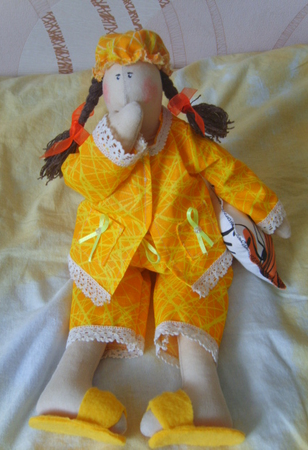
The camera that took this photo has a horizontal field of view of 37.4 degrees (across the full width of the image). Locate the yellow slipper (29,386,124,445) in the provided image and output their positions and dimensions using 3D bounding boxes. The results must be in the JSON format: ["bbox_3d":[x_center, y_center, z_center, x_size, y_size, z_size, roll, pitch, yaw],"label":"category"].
[{"bbox_3d":[-0.080,0.201,0.475,0.096,0.045,0.046,2,60,15],"label":"yellow slipper"}]

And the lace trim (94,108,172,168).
[{"bbox_3d":[-0.028,-0.111,0.570,0.094,0.060,0.065,-1,75,6],"label":"lace trim"}]

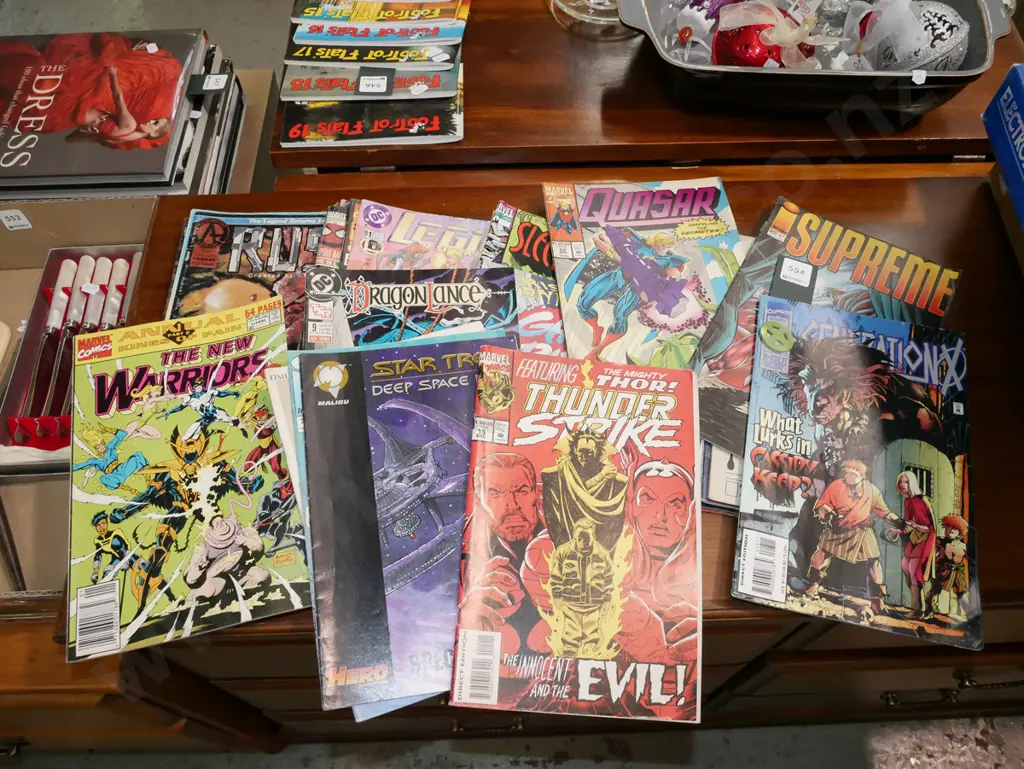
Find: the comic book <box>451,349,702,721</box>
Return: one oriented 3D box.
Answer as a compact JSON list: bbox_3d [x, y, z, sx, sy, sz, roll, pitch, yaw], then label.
[{"bbox_3d":[0.051,0.099,0.599,0.168,0.005,0.259,6,66,-4],"label":"comic book"}]

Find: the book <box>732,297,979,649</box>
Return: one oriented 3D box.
[{"bbox_3d":[0.265,0.054,0.635,0.169,0.006,0.260,11,61,6],"label":"book"}]

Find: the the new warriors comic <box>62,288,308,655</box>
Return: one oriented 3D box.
[{"bbox_3d":[-0.242,0.057,0.620,0.168,0.006,0.259,-12,63,-5],"label":"the new warriors comic"}]

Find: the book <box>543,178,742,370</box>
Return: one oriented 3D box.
[{"bbox_3d":[0.124,-0.081,0.707,0.168,0.004,0.259,-3,57,-4],"label":"book"}]

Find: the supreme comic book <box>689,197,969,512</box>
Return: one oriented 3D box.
[{"bbox_3d":[0.252,-0.035,0.682,0.168,0.005,0.259,27,64,14],"label":"supreme comic book"}]

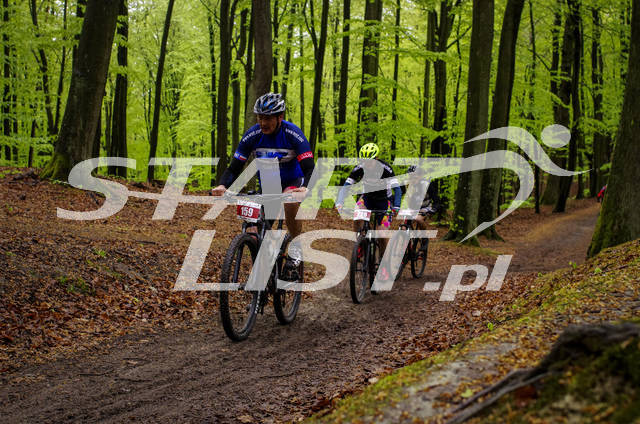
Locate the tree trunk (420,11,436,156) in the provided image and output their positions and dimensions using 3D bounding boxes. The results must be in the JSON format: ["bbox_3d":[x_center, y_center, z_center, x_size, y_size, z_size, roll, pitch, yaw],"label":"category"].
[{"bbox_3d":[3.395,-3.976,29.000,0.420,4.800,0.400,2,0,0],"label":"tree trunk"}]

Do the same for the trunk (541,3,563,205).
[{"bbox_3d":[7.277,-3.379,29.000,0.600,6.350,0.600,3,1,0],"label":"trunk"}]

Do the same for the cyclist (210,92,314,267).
[{"bbox_3d":[-0.395,-0.125,6.930,0.730,1.520,0.900,2,1,14],"label":"cyclist"}]

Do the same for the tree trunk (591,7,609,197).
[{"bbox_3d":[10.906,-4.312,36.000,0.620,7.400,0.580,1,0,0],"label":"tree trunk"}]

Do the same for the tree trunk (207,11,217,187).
[{"bbox_3d":[-2.940,-3.048,25.000,0.240,4.760,0.240,1,1,0],"label":"tree trunk"}]

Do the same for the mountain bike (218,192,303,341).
[{"bbox_3d":[-0.425,0.365,6.750,0.680,1.050,1.800,2,0,16],"label":"mountain bike"}]

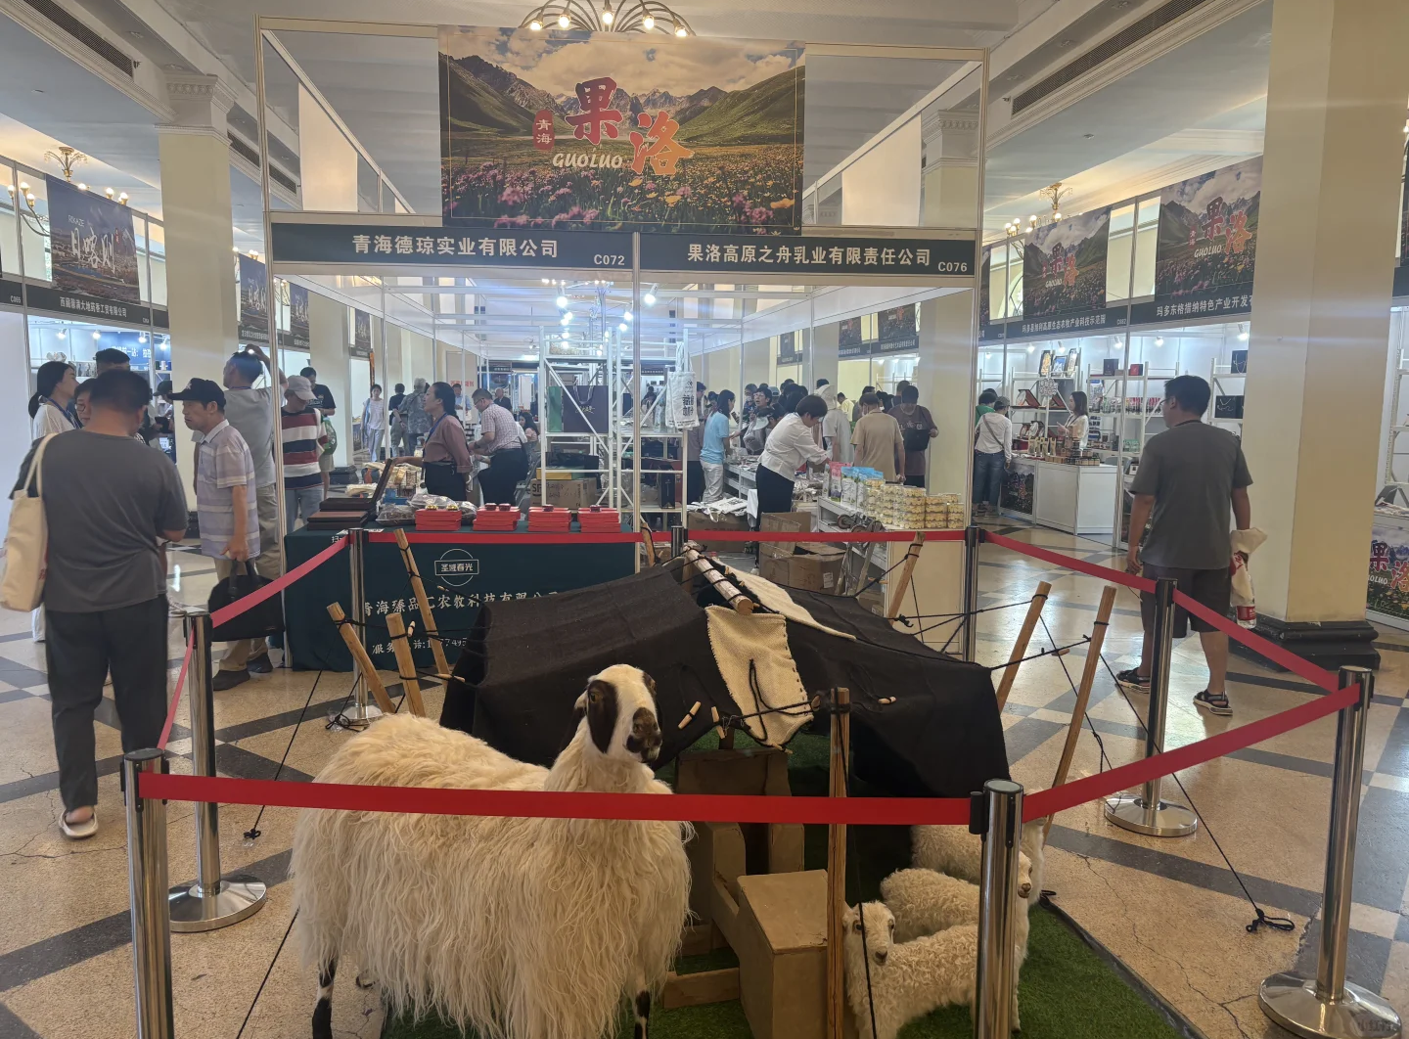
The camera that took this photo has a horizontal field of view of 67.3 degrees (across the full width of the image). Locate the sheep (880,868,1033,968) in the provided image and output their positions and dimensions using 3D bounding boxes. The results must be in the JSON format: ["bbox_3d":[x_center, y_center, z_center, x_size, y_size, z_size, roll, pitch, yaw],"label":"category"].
[{"bbox_3d":[0.666,1.054,2.785,0.460,0.410,0.200,3,8,21],"label":"sheep"}]

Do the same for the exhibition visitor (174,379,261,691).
[{"bbox_3d":[-2.561,0.058,5.680,0.490,1.620,0.430,7,10,44],"label":"exhibition visitor"}]

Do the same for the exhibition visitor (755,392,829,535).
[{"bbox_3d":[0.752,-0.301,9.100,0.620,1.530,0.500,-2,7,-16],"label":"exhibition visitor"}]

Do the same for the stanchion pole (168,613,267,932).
[{"bbox_3d":[-1.504,0.735,3.187,0.320,0.912,0.320,0,7,-7],"label":"stanchion pole"}]

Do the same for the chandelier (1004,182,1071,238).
[{"bbox_3d":[5.004,-4.195,15.245,1.380,1.280,1.380,0,7,-7],"label":"chandelier"}]

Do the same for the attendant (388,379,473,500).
[{"bbox_3d":[-2.051,-0.223,8.000,0.600,1.610,0.480,-1,7,-11],"label":"attendant"}]

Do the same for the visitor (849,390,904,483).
[{"bbox_3d":[1.617,-0.413,9.900,0.530,1.570,0.360,-1,7,-9],"label":"visitor"}]

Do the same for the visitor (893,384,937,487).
[{"bbox_3d":[2.030,-0.489,10.300,0.520,1.630,0.380,2,7,14],"label":"visitor"}]

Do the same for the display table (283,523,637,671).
[{"bbox_3d":[-1.383,0.431,6.297,1.940,0.755,0.580,0,7,-7],"label":"display table"}]

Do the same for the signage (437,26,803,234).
[{"bbox_3d":[-0.428,-2.094,5.751,1.975,1.035,0.050,0,7,-6],"label":"signage"}]

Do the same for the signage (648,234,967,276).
[{"bbox_3d":[0.607,-1.528,6.110,1.950,0.205,0.040,-1,7,-8],"label":"signage"}]

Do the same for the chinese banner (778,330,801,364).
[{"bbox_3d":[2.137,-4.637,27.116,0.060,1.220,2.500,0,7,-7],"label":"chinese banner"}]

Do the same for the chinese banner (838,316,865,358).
[{"bbox_3d":[2.803,-3.814,20.624,0.050,1.140,2.000,-1,7,-8],"label":"chinese banner"}]

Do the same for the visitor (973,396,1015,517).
[{"bbox_3d":[3.672,-0.817,13.500,0.500,1.500,0.360,5,8,30],"label":"visitor"}]

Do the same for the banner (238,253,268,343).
[{"bbox_3d":[-7.000,-3.416,16.655,0.050,1.250,2.050,-1,7,-8],"label":"banner"}]

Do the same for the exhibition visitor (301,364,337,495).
[{"bbox_3d":[-4.131,-0.729,11.300,0.500,1.770,0.380,-3,8,-27],"label":"exhibition visitor"}]

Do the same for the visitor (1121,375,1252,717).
[{"bbox_3d":[2.467,0.106,5.475,0.580,1.660,0.500,-1,7,-9],"label":"visitor"}]

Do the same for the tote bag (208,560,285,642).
[{"bbox_3d":[-2.371,0.422,5.480,0.120,0.410,0.410,7,10,42],"label":"tote bag"}]

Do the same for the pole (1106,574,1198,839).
[{"bbox_3d":[1.677,0.667,3.904,0.320,0.905,0.320,0,7,0],"label":"pole"}]

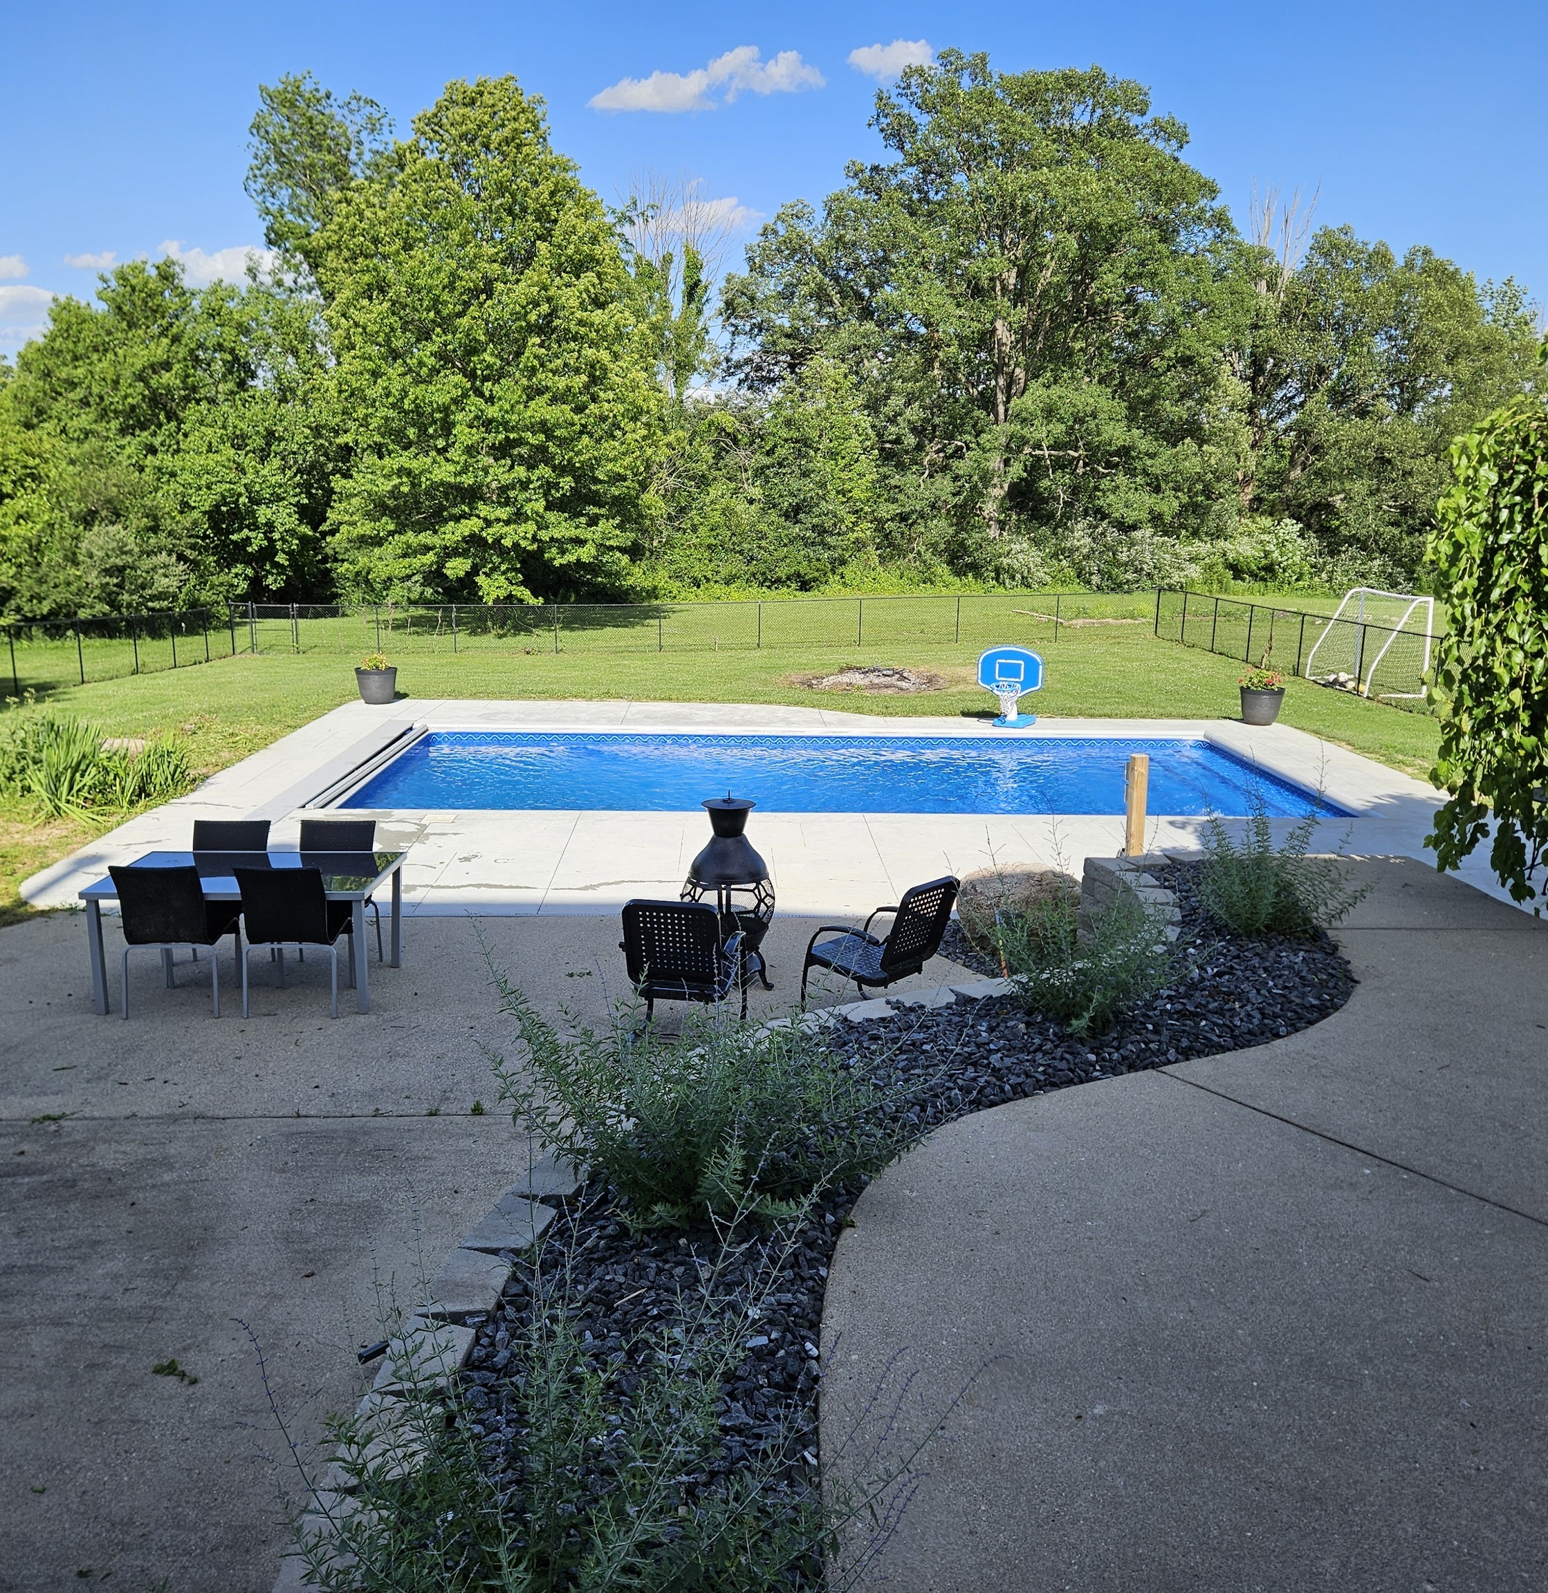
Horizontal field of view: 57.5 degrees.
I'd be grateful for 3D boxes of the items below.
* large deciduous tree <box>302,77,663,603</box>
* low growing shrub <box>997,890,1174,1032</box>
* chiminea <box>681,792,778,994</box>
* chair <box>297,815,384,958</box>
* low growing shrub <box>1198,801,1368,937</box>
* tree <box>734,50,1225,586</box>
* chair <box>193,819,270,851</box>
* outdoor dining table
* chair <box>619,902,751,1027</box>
[{"bbox_3d":[-9.427,-14.150,45.775,12.000,17.200,11.500,0,12,-2],"label":"large deciduous tree"},{"bbox_3d":[1.224,0.629,5.594,0.680,0.450,0.620,0,12,-2],"label":"low growing shrub"},{"bbox_3d":[-0.286,0.595,8.806,0.600,1.210,0.600,1,12,0],"label":"chiminea"},{"bbox_3d":[-2.825,0.671,8.980,0.530,0.910,0.640,0,12,-2],"label":"chair"},{"bbox_3d":[2.401,0.330,6.697,0.760,0.580,0.660,0,12,-2],"label":"low growing shrub"},{"bbox_3d":[8.651,-19.508,58.567,21.500,22.000,18.000,0,12,-2],"label":"tree"},{"bbox_3d":[-3.509,0.668,8.945,0.530,0.910,0.640,0,12,-2],"label":"chair"},{"bbox_3d":[-3.193,0.818,8.691,1.600,0.730,0.960,0,12,-2],"label":"outdoor dining table"},{"bbox_3d":[-0.501,0.962,7.894,0.620,0.860,0.660,4,12,13],"label":"chair"}]

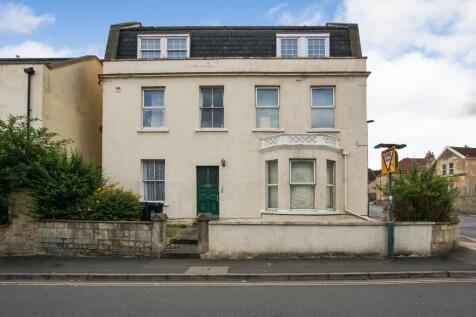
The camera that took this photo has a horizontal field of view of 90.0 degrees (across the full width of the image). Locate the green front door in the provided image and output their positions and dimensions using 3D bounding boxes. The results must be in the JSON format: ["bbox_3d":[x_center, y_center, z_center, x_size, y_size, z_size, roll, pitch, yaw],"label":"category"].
[{"bbox_3d":[-1.262,1.427,10.076,0.959,2.180,0.100,0,-1,1],"label":"green front door"}]

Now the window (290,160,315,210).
[{"bbox_3d":[2.575,1.036,9.387,1.041,1.989,0.150,0,-1,1],"label":"window"}]

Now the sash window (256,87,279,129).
[{"bbox_3d":[1.271,-2.160,10.097,1.029,1.824,0.140,0,-1,1],"label":"sash window"}]

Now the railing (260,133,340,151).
[{"bbox_3d":[2.560,-0.666,9.600,3.250,0.550,0.700,0,-1,1],"label":"railing"}]

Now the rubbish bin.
[{"bbox_3d":[-2.660,1.900,7.400,0.640,1.050,0.680,0,-1,1],"label":"rubbish bin"}]

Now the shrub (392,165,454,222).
[{"bbox_3d":[5.692,1.200,7.300,2.000,2.100,1.800,0,-1,1],"label":"shrub"}]

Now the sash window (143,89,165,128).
[{"bbox_3d":[-3.594,-2.148,10.180,0.990,1.796,0.140,0,-1,1],"label":"sash window"}]

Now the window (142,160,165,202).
[{"bbox_3d":[-3.585,0.979,10.123,1.006,1.827,0.140,0,-1,1],"label":"window"}]

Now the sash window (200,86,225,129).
[{"bbox_3d":[-1.097,-2.167,10.138,1.038,1.810,0.140,0,-1,1],"label":"sash window"}]

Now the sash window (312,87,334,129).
[{"bbox_3d":[3.602,-2.152,10.058,1.034,1.817,0.140,0,-1,1],"label":"sash window"}]

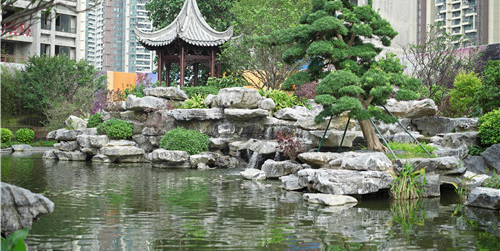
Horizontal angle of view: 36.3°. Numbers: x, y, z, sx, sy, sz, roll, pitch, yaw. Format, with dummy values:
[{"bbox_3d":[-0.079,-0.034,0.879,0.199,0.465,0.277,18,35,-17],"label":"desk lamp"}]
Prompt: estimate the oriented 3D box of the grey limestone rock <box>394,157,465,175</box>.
[{"bbox_3d":[4.114,0.940,17.500,1.604,0.363,1.150,1,0,0],"label":"grey limestone rock"}]

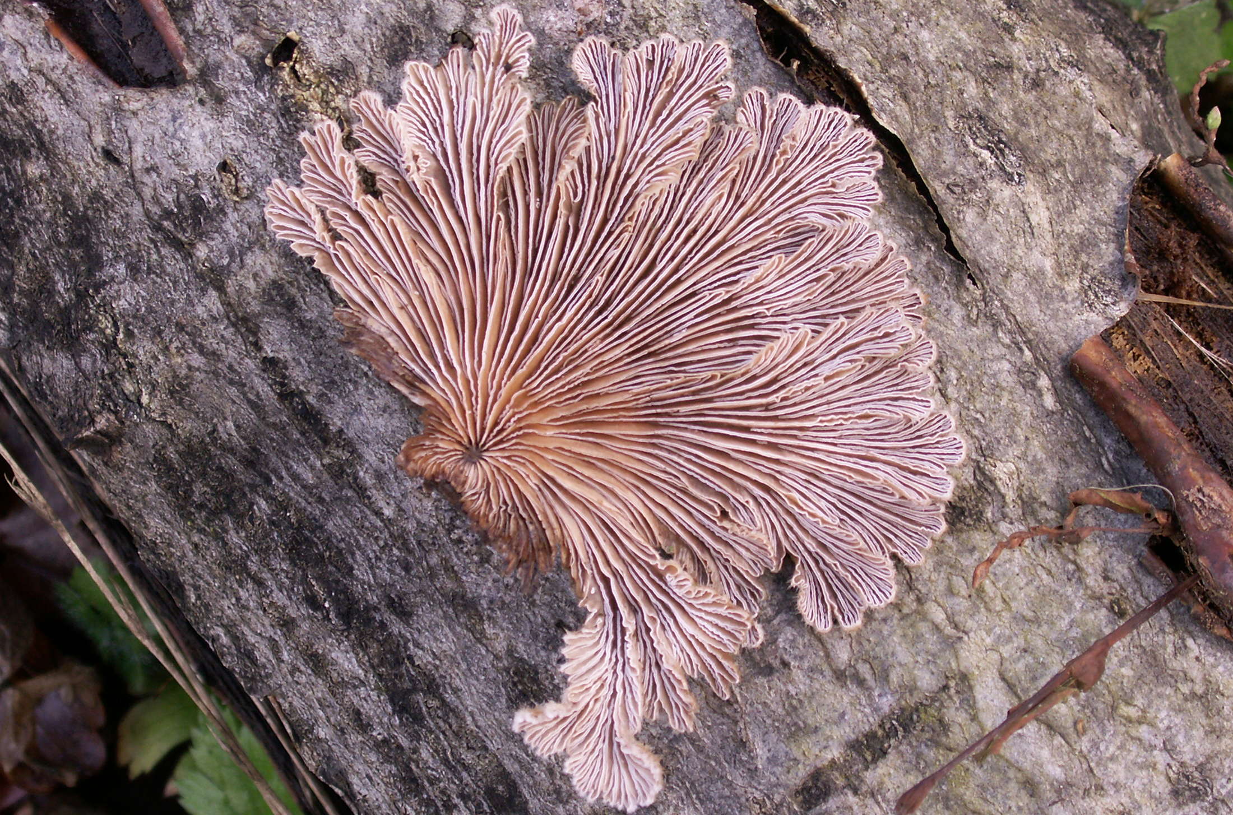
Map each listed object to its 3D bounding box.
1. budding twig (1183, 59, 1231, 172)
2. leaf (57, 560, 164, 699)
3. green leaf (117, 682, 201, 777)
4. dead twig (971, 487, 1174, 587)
[{"bbox_3d":[0.070,-0.034,0.260,0.006,0.015,0.006,0,26,0],"label":"budding twig"},{"bbox_3d":[-0.068,0.030,0.300,0.013,0.006,0.019,-37,75,-4],"label":"leaf"},{"bbox_3d":[-0.062,0.044,0.300,0.010,0.005,0.017,37,86,14],"label":"green leaf"},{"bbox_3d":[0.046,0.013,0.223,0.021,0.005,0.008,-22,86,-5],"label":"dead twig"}]

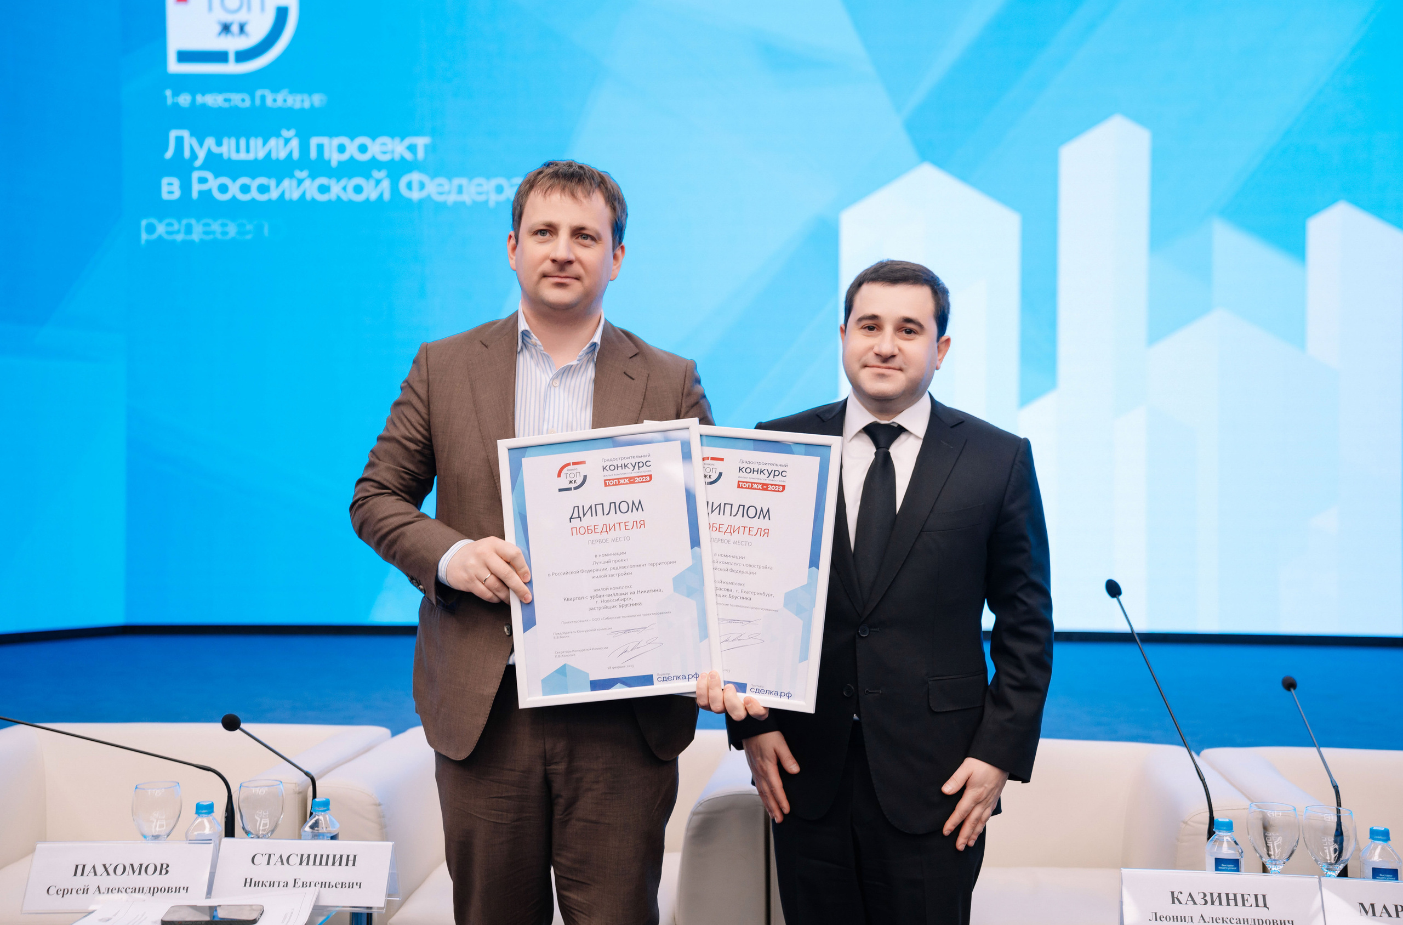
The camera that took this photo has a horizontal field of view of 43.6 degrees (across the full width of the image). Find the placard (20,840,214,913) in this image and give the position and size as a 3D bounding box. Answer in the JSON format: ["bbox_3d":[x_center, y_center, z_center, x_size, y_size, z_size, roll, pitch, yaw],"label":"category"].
[{"bbox_3d":[-0.979,0.699,2.970,0.297,0.113,0.090,0,1,-1],"label":"placard"}]

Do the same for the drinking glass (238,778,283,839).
[{"bbox_3d":[-0.772,0.658,3.080,0.078,0.182,0.078,0,1,0],"label":"drinking glass"}]

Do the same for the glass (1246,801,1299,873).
[{"bbox_3d":[0.930,0.658,2.860,0.080,0.182,0.080,0,1,0],"label":"glass"}]

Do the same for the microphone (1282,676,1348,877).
[{"bbox_3d":[1.085,0.572,3.090,0.080,0.360,0.400,0,1,7],"label":"microphone"}]

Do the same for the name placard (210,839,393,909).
[{"bbox_3d":[-0.668,0.699,2.975,0.293,0.113,0.090,0,1,6],"label":"name placard"}]

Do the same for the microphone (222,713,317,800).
[{"bbox_3d":[-0.714,0.572,2.950,0.080,0.360,0.400,0,1,7],"label":"microphone"}]

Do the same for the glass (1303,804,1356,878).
[{"bbox_3d":[1.015,0.658,2.835,0.080,0.182,0.080,0,1,0],"label":"glass"}]

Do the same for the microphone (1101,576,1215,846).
[{"bbox_3d":[0.800,0.480,3.030,0.090,0.550,0.250,0,1,-34],"label":"microphone"}]

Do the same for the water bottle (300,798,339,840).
[{"bbox_3d":[-0.667,0.670,3.080,0.066,0.163,0.066,0,1,0],"label":"water bottle"}]

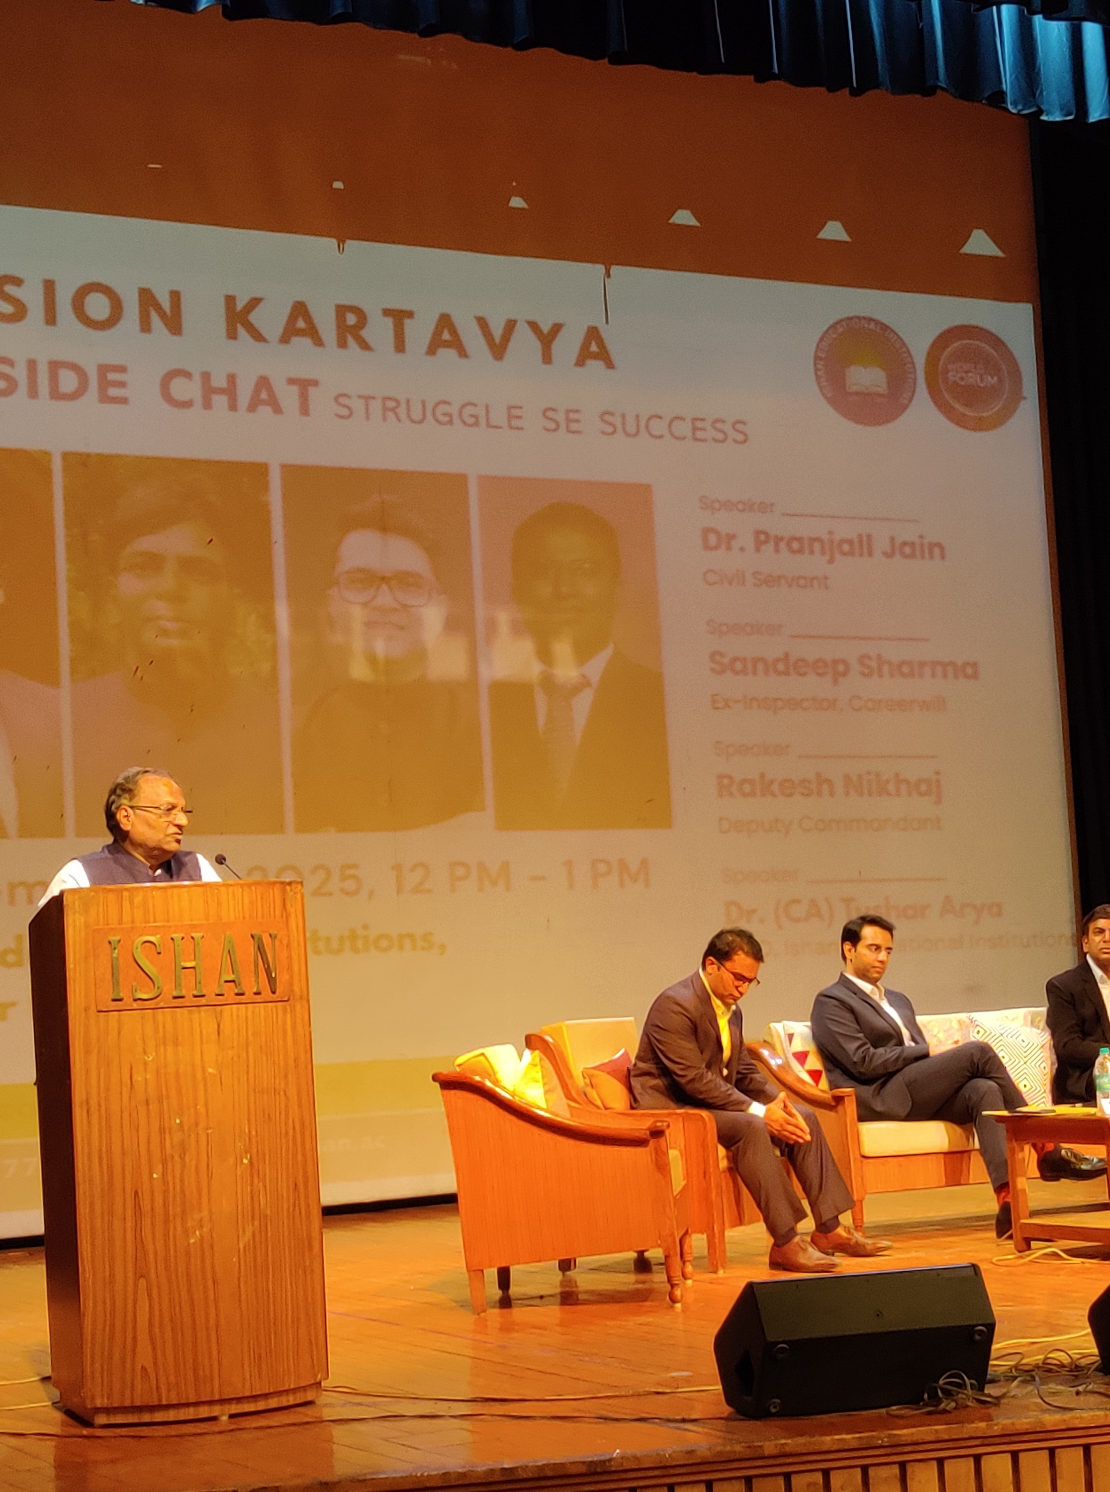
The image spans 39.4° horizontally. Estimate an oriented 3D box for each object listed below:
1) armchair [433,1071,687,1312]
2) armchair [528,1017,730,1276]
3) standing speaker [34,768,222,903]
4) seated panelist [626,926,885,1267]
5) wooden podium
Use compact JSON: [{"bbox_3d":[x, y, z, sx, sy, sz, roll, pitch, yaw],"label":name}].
[{"bbox_3d":[0.040,1.382,5.020,0.750,0.760,0.680,-4,-9,3],"label":"armchair"},{"bbox_3d":[0.414,1.466,5.720,0.750,0.770,0.690,-8,-10,26],"label":"armchair"},{"bbox_3d":[-1.171,0.869,4.270,0.520,1.660,0.380,1,-10,-27],"label":"standing speaker"},{"bbox_3d":[0.735,1.249,5.580,0.770,1.160,0.510,-8,-10,26],"label":"seated panelist"},{"bbox_3d":[-0.966,0.967,3.900,0.600,1.220,0.460,1,-10,-24],"label":"wooden podium"}]

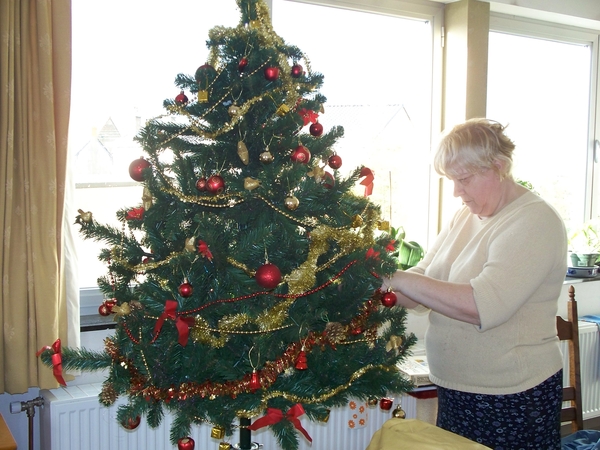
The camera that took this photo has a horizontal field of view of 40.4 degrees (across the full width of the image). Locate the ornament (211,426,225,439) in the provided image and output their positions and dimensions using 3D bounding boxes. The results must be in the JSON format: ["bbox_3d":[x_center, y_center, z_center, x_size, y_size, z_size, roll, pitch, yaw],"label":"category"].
[{"bbox_3d":[-0.223,0.560,2.200,0.028,0.030,0.028,3,4,24],"label":"ornament"}]

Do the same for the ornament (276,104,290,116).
[{"bbox_3d":[-0.040,-0.280,1.990,0.028,0.028,0.028,1,5,-1],"label":"ornament"}]

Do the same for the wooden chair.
[{"bbox_3d":[0.922,0.743,2.851,0.450,0.980,0.490,-1,5,-22],"label":"wooden chair"}]

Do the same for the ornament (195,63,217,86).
[{"bbox_3d":[-0.259,-0.412,2.240,0.059,0.062,0.059,1,5,0],"label":"ornament"}]

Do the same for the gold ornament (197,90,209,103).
[{"bbox_3d":[-0.259,-0.342,2.170,0.027,0.029,0.026,1,4,-7],"label":"gold ornament"}]

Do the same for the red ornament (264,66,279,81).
[{"bbox_3d":[-0.075,-0.400,2.150,0.037,0.038,0.037,1,4,0],"label":"red ornament"}]

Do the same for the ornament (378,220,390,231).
[{"bbox_3d":[0.217,0.001,2.090,0.028,0.026,0.026,0,5,-6],"label":"ornament"}]

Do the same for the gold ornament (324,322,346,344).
[{"bbox_3d":[0.084,0.257,1.930,0.047,0.050,0.046,1,5,0],"label":"gold ornament"}]

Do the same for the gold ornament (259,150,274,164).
[{"bbox_3d":[-0.081,-0.164,1.980,0.036,0.036,0.036,0,5,-2],"label":"gold ornament"}]

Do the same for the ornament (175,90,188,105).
[{"bbox_3d":[-0.287,-0.309,1.980,0.032,0.035,0.032,1,4,0],"label":"ornament"}]

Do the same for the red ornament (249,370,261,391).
[{"bbox_3d":[-0.102,0.356,1.860,0.026,0.050,0.026,1,5,0],"label":"red ornament"}]

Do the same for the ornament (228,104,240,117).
[{"bbox_3d":[-0.176,-0.306,2.180,0.034,0.037,0.034,1,4,0],"label":"ornament"}]

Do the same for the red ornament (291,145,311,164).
[{"bbox_3d":[0.001,-0.173,1.990,0.049,0.051,0.049,1,5,0],"label":"red ornament"}]

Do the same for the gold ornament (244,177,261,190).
[{"bbox_3d":[-0.113,-0.098,1.930,0.038,0.034,0.029,1,4,0],"label":"gold ornament"}]

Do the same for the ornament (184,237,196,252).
[{"bbox_3d":[-0.255,0.045,1.900,0.028,0.038,0.026,1,4,11],"label":"ornament"}]

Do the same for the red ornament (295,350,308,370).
[{"bbox_3d":[0.003,0.306,1.840,0.029,0.044,0.029,1,4,0],"label":"red ornament"}]

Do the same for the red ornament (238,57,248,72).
[{"bbox_3d":[-0.142,-0.404,2.050,0.021,0.039,0.021,1,5,0],"label":"red ornament"}]

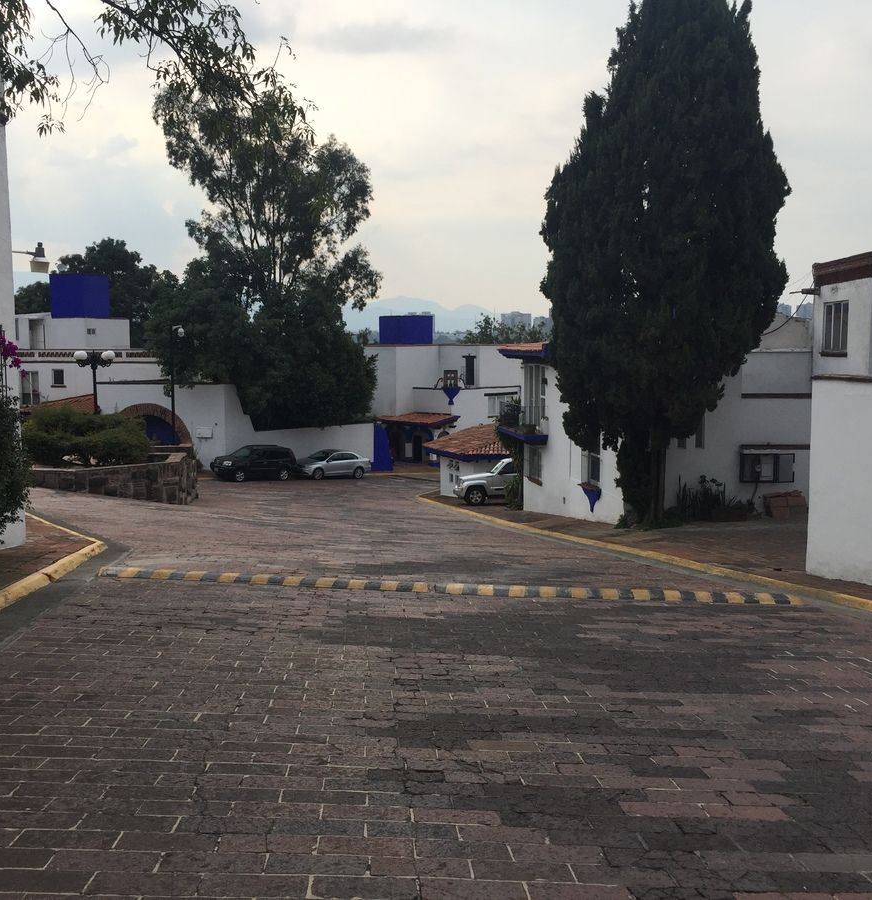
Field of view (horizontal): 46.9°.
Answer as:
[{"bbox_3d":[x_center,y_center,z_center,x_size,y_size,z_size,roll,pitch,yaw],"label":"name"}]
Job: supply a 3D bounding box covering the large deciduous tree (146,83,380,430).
[{"bbox_3d":[-9.826,-10.339,57.233,12.800,21.400,11.500,-1,6,-10],"label":"large deciduous tree"}]

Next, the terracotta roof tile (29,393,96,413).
[{"bbox_3d":[-18.588,-2.314,50.032,3.600,1.200,3.200,0,6,0],"label":"terracotta roof tile"}]

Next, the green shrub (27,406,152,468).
[{"bbox_3d":[-13.227,-0.512,38.155,4.500,2.300,3.500,-2,6,-19],"label":"green shrub"}]

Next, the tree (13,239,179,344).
[{"bbox_3d":[-26.563,-9.347,77.447,12.800,13.600,12.000,-2,6,-19],"label":"tree"}]

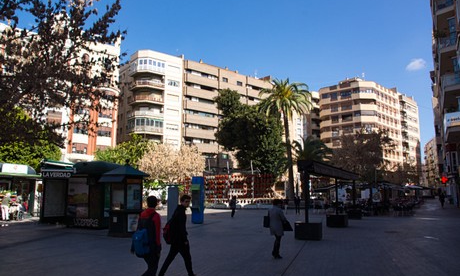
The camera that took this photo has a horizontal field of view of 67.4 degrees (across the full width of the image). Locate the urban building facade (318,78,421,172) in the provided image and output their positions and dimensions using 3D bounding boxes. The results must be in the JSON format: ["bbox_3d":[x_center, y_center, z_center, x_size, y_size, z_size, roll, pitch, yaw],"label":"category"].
[{"bbox_3d":[41.427,2.704,99.903,32.000,30.300,15.000,8,-12,-39],"label":"urban building facade"}]

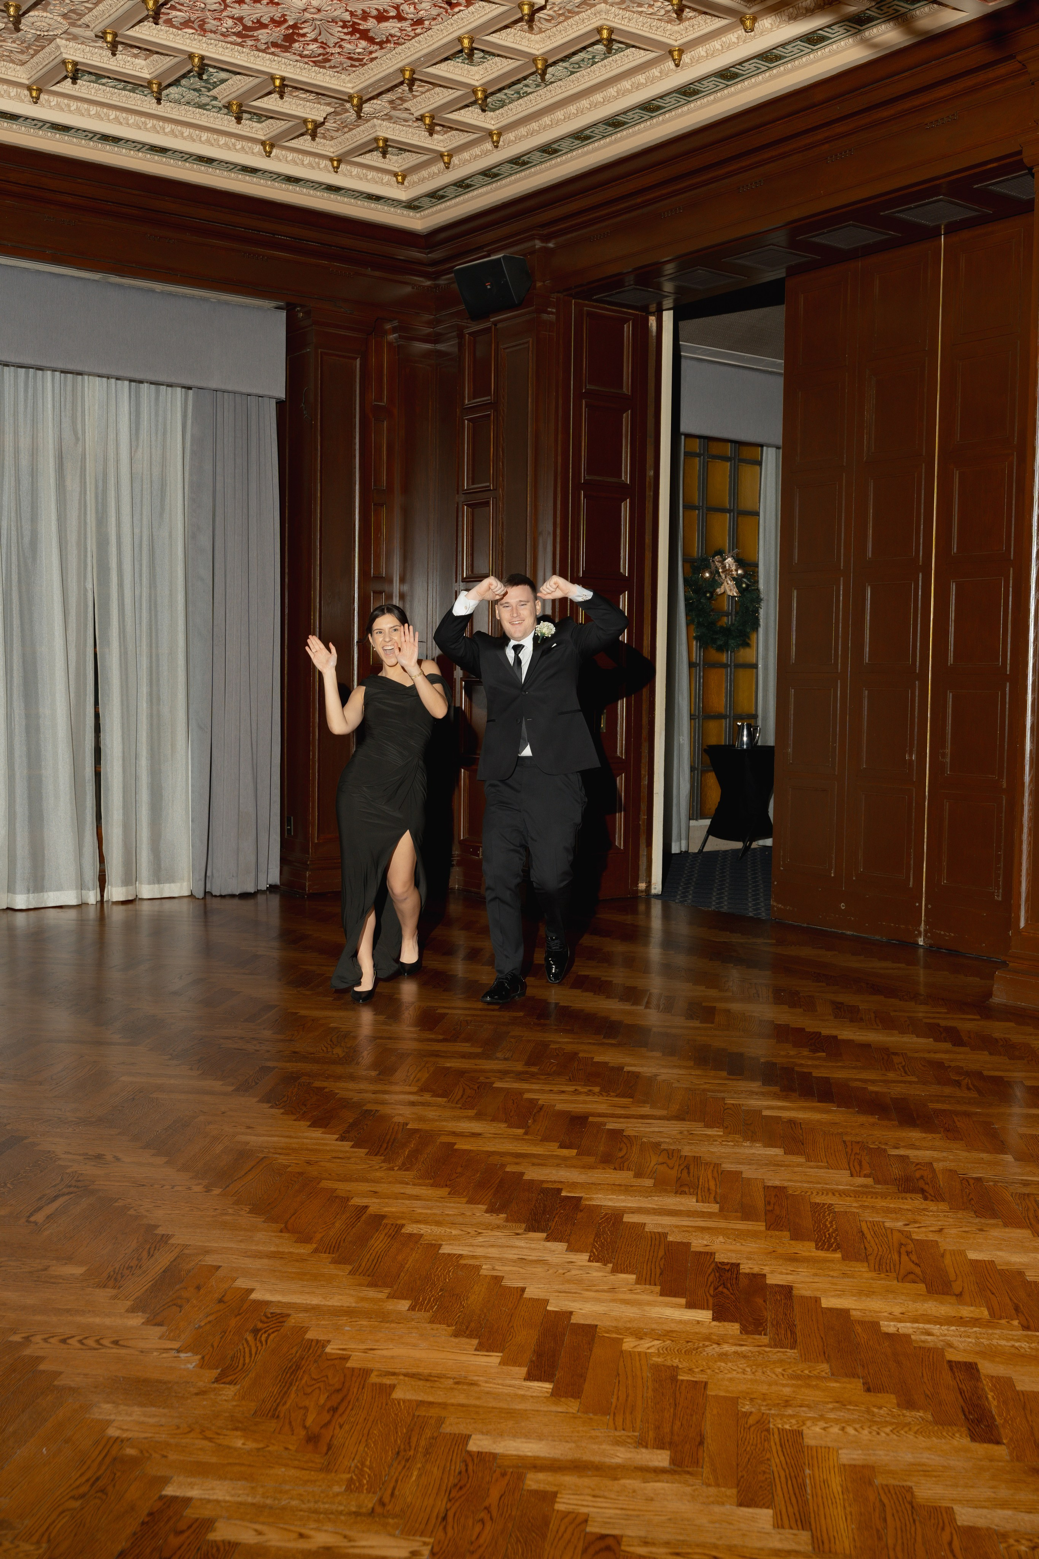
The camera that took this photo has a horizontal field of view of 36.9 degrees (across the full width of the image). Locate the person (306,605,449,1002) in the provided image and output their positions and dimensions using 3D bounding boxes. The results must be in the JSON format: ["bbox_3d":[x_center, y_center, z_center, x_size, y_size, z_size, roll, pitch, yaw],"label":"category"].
[{"bbox_3d":[-0.606,0.083,6.680,0.570,1.630,0.620,1,4,3],"label":"person"}]

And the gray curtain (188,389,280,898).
[{"bbox_3d":[-1.727,-0.846,9.455,0.660,3.070,0.180,-2,5,-37],"label":"gray curtain"}]

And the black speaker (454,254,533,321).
[{"bbox_3d":[-0.147,-2.762,8.750,0.370,0.270,0.240,4,24,43],"label":"black speaker"}]

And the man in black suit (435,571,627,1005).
[{"bbox_3d":[0.052,0.016,6.670,0.760,1.780,0.580,1,4,10],"label":"man in black suit"}]

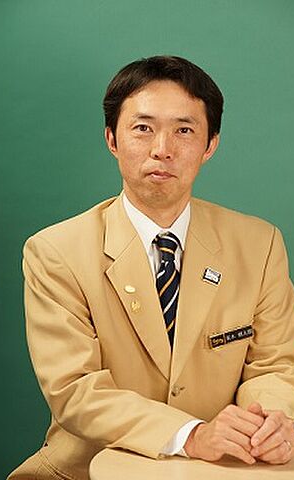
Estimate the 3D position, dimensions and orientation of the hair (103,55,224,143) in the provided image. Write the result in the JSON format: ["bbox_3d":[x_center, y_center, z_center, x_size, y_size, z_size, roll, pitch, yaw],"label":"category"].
[{"bbox_3d":[0.026,-0.206,2.510,0.184,0.165,0.205,4,0,3],"label":"hair"}]

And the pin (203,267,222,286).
[{"bbox_3d":[0.100,0.056,2.450,0.025,0.019,0.003,22,-19,-11],"label":"pin"}]

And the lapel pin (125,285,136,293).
[{"bbox_3d":[-0.025,0.075,2.430,0.016,0.011,0.003,10,-14,3],"label":"lapel pin"}]

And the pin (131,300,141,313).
[{"bbox_3d":[-0.017,0.101,2.430,0.014,0.018,0.003,3,-14,1],"label":"pin"}]

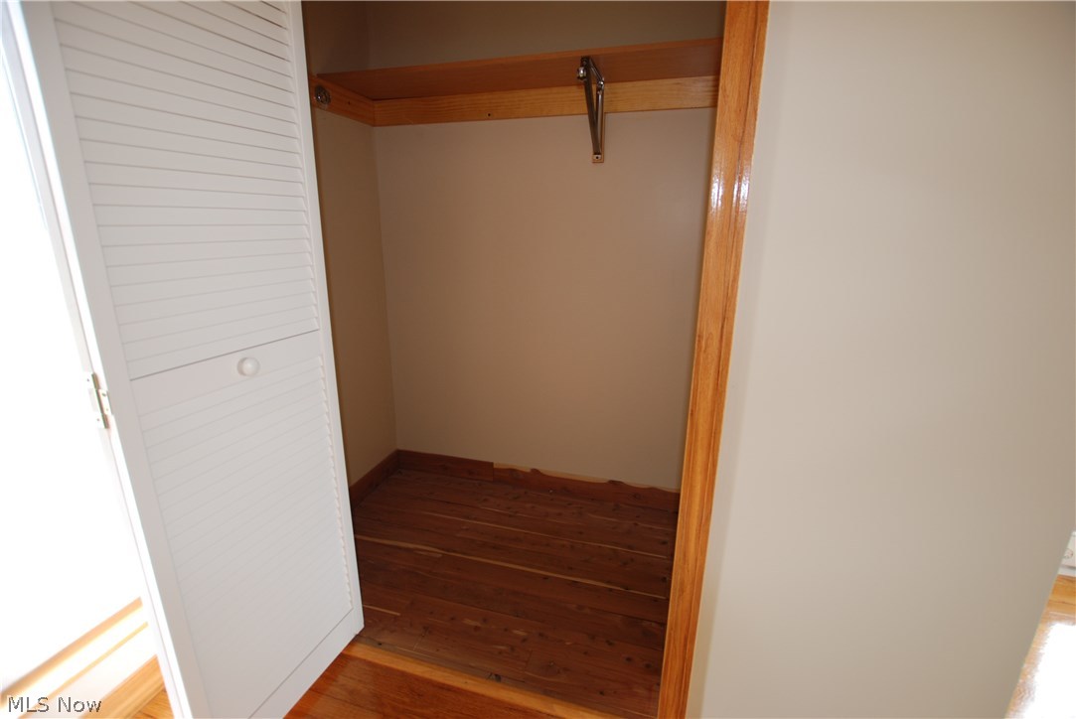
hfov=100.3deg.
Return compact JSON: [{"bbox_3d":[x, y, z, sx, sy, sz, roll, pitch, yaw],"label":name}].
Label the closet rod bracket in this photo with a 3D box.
[{"bbox_3d":[0.170,-0.777,1.415,0.039,0.243,0.291,4,15,15],"label":"closet rod bracket"}]

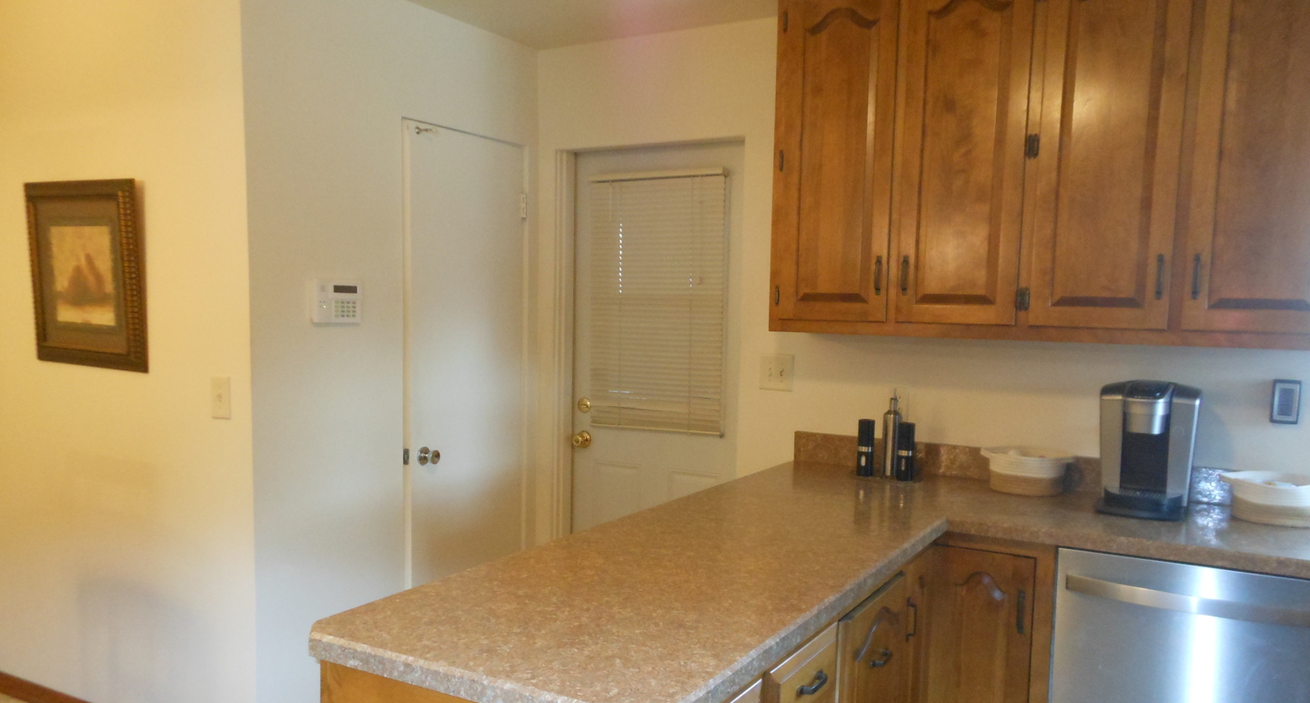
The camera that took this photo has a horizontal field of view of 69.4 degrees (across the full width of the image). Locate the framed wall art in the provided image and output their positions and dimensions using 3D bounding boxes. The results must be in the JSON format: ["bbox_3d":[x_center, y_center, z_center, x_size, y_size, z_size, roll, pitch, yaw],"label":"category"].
[{"bbox_3d":[-1.862,-0.253,3.083,0.620,0.600,0.035,2,3,30],"label":"framed wall art"}]

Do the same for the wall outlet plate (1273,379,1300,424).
[{"bbox_3d":[1.719,0.139,2.578,0.067,0.117,0.014,2,3,30],"label":"wall outlet plate"}]

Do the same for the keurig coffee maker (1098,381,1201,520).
[{"bbox_3d":[1.325,0.256,2.549,0.240,0.335,0.300,2,3,30],"label":"keurig coffee maker"}]

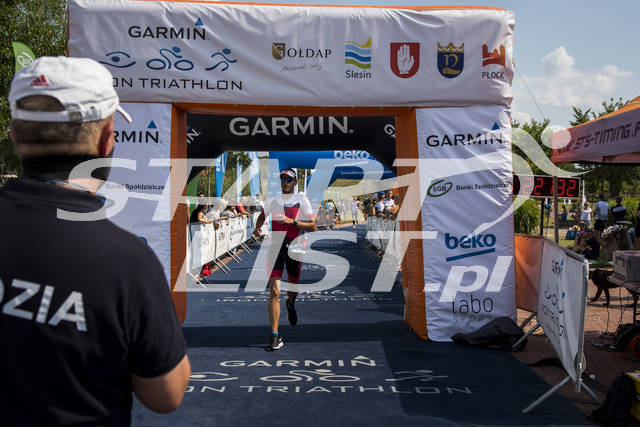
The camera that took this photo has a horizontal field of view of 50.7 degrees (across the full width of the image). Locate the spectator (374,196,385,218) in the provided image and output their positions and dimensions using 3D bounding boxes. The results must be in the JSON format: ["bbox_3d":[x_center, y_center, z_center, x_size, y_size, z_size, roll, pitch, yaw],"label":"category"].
[{"bbox_3d":[1.585,0.311,17.985,0.420,1.740,0.500,0,1,-6],"label":"spectator"}]

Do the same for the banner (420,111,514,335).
[{"bbox_3d":[1.600,0.108,7.308,0.990,2.480,0.060,0,1,-4],"label":"banner"}]

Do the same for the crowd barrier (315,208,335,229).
[{"bbox_3d":[0.220,0.311,35.990,0.550,1.100,2.400,0,1,23],"label":"crowd barrier"}]

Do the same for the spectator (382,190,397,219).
[{"bbox_3d":[1.700,0.316,16.584,0.520,1.780,0.450,0,1,9],"label":"spectator"}]

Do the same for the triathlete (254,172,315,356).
[{"bbox_3d":[-0.365,0.466,6.964,0.650,1.820,0.800,0,1,-3],"label":"triathlete"}]

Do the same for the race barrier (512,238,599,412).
[{"bbox_3d":[1.930,0.810,5.510,0.580,1.080,2.520,0,1,13],"label":"race barrier"}]

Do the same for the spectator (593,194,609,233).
[{"bbox_3d":[8.800,0.270,21.100,0.520,1.760,0.320,0,1,21],"label":"spectator"}]

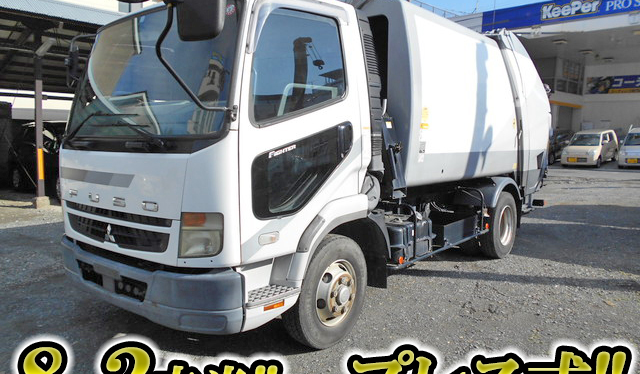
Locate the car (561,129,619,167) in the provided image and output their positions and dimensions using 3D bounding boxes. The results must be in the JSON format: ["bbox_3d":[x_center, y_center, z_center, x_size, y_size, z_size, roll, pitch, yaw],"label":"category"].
[{"bbox_3d":[12.100,-1.730,21.500,3.395,1.500,1.475,-6,8,-45],"label":"car"}]

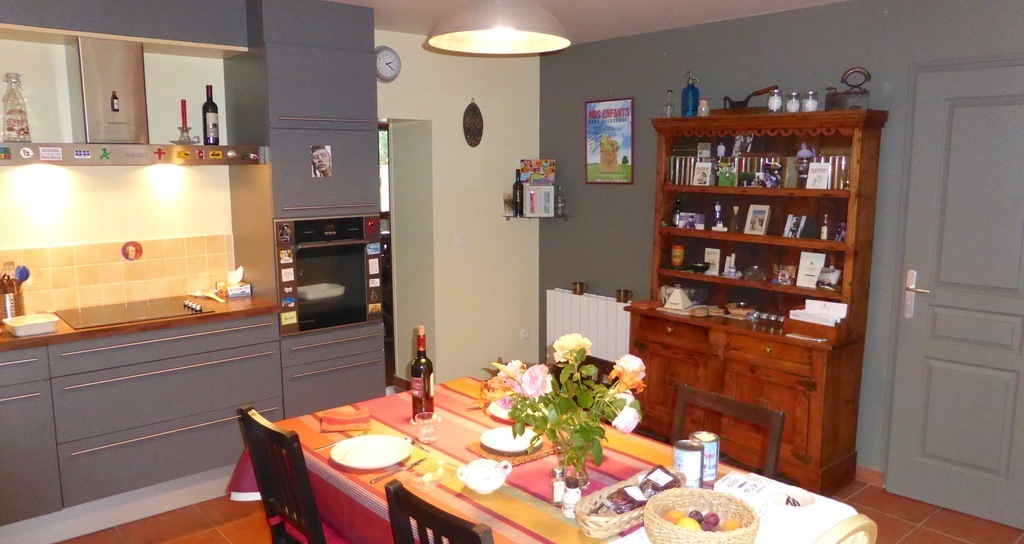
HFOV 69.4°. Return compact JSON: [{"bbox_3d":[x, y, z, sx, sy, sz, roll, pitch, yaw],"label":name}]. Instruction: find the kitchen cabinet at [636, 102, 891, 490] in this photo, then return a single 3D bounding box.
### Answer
[{"bbox_3d":[1.274,0.102,4.147,0.410,1.913,1.289,-8,11,-41],"label":"kitchen cabinet"}]

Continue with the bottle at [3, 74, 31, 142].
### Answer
[{"bbox_3d":[-2.148,-0.711,3.205,0.100,0.297,0.100,-7,11,-41],"label":"bottle"}]

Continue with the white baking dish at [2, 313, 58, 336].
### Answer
[{"bbox_3d":[-2.008,0.231,3.093,0.185,0.057,0.187,-7,11,-40],"label":"white baking dish"}]

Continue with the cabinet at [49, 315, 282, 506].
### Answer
[{"bbox_3d":[-1.735,0.581,3.663,1.000,0.715,0.570,-7,11,-40],"label":"cabinet"}]

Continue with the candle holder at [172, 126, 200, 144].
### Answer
[{"bbox_3d":[-1.621,-0.675,3.676,0.135,0.088,0.125,-7,11,-41],"label":"candle holder"}]

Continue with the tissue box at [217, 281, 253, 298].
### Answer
[{"bbox_3d":[-1.501,0.090,3.998,0.120,0.070,0.196,-6,10,-36],"label":"tissue box"}]

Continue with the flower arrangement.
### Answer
[{"bbox_3d":[0.141,0.389,2.061,0.380,0.437,0.420,-8,11,-41],"label":"flower arrangement"}]

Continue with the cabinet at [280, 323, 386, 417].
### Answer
[{"bbox_3d":[-1.142,0.620,4.234,0.600,0.700,0.570,-7,11,-41],"label":"cabinet"}]

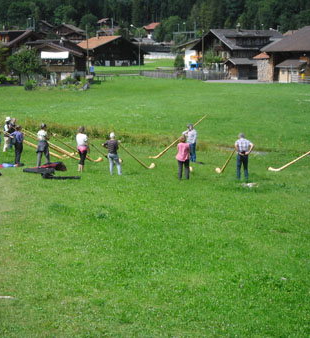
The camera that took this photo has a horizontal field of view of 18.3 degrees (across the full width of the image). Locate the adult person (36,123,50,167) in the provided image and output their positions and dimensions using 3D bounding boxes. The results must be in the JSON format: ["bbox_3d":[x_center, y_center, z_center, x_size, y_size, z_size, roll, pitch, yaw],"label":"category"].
[{"bbox_3d":[-4.495,-0.966,38.800,0.550,1.740,0.420,4,8,30],"label":"adult person"}]

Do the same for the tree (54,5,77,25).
[{"bbox_3d":[-34.405,-58.423,370.000,8.500,9.500,8.500,0,7,0],"label":"tree"}]

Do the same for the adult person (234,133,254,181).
[{"bbox_3d":[3.385,-0.473,36.400,0.680,1.780,0.380,-1,7,-11],"label":"adult person"}]

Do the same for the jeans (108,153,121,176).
[{"bbox_3d":[-1.550,-0.183,37.400,0.480,0.860,0.320,2,7,18],"label":"jeans"}]

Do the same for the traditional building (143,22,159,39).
[{"bbox_3d":[-1.621,-55.917,390.000,7.500,6.800,8.000,1,7,6],"label":"traditional building"}]

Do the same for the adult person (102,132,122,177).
[{"bbox_3d":[-1.718,-0.608,38.900,0.720,1.740,0.420,2,7,14],"label":"adult person"}]

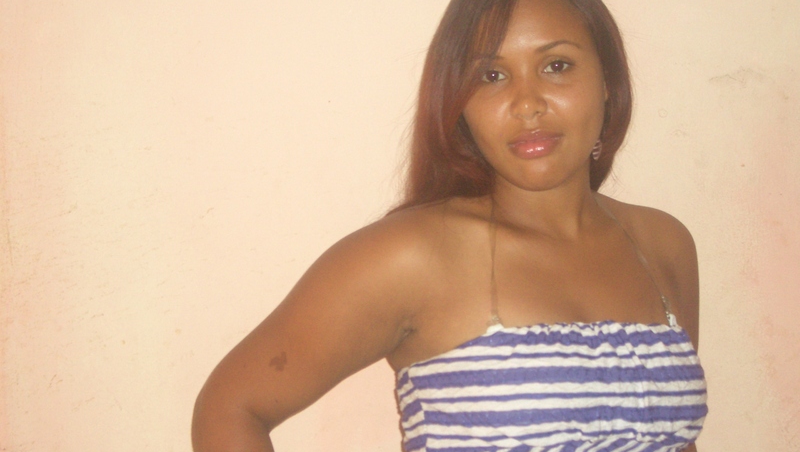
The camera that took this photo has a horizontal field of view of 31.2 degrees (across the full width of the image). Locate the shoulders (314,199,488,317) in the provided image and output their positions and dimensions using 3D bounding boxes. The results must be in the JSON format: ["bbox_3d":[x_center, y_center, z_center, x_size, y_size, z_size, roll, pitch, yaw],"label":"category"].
[{"bbox_3d":[0.003,0.031,1.380,0.160,0.130,0.130,-1,3,-24],"label":"shoulders"}]

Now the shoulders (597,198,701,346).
[{"bbox_3d":[0.258,0.045,1.490,0.115,0.155,0.125,-1,3,-25],"label":"shoulders"}]

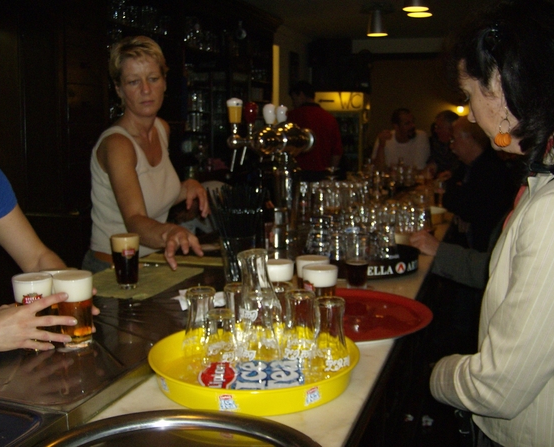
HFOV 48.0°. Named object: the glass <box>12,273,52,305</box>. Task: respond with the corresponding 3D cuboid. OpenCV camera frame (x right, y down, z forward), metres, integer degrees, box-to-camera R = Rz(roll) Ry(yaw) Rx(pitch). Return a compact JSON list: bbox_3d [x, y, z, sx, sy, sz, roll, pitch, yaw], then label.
[{"bbox_3d":[-0.431,0.158,1.105,0.070,0.126,0.070,0,8,0],"label":"glass"}]

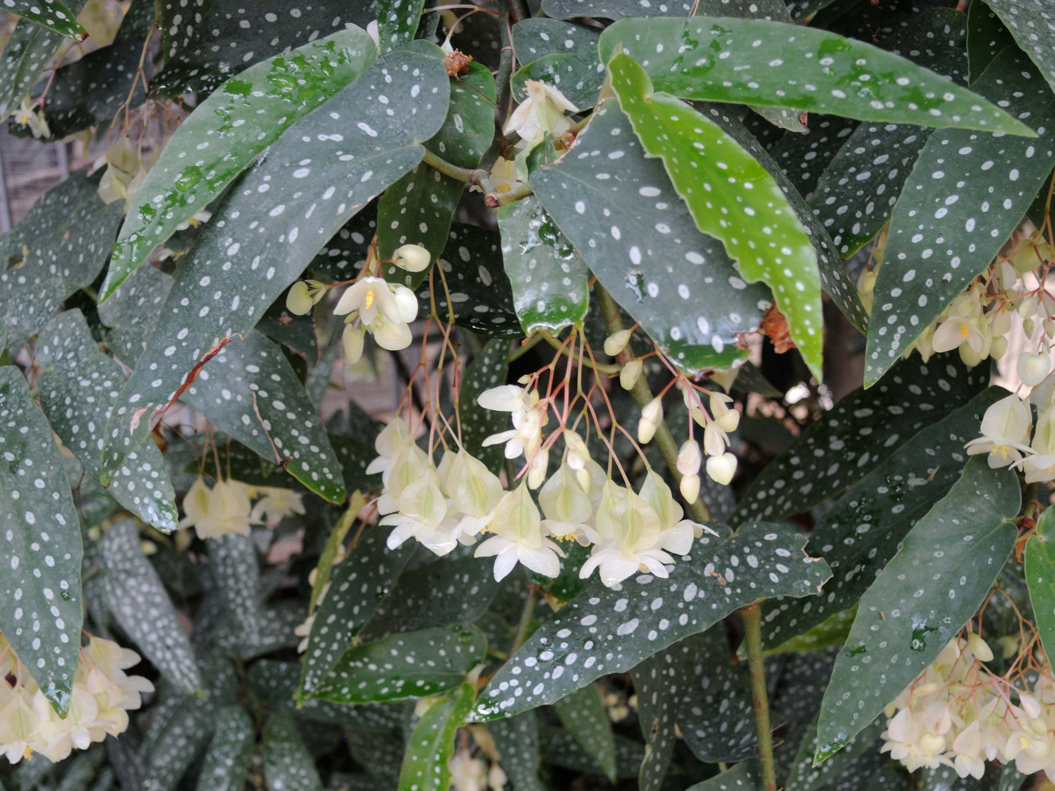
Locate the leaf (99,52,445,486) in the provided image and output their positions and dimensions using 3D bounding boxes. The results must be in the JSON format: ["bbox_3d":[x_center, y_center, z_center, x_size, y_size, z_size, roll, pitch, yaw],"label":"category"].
[{"bbox_3d":[-0.122,-0.065,0.440,0.078,0.268,0.050,33,-9,18],"label":"leaf"}]

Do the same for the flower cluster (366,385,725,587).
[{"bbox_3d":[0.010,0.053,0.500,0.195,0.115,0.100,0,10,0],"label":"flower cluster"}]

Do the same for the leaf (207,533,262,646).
[{"bbox_3d":[-0.259,0.164,0.750,0.043,0.112,0.014,-8,-18,-35],"label":"leaf"}]

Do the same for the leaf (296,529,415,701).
[{"bbox_3d":[-0.118,0.142,0.580,0.052,0.132,0.030,28,-18,0],"label":"leaf"}]

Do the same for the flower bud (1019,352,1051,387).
[{"bbox_3d":[0.286,-0.015,0.481,0.018,0.019,0.012,0,10,0],"label":"flower bud"}]

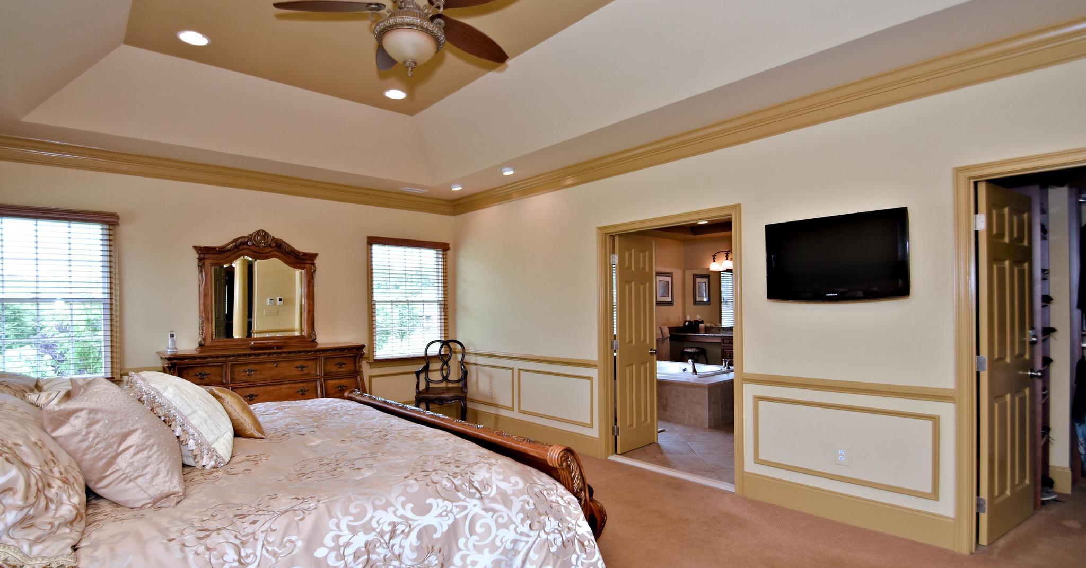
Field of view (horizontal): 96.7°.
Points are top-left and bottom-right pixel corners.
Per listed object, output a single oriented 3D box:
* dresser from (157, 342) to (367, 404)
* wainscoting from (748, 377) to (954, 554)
[{"bbox_3d":[-2.490,1.100,4.450,1.620,1.030,0.500,0,-2,-38],"label":"dresser"},{"bbox_3d":[1.870,1.070,3.100,1.180,0.900,0.050,-2,-2,44],"label":"wainscoting"}]

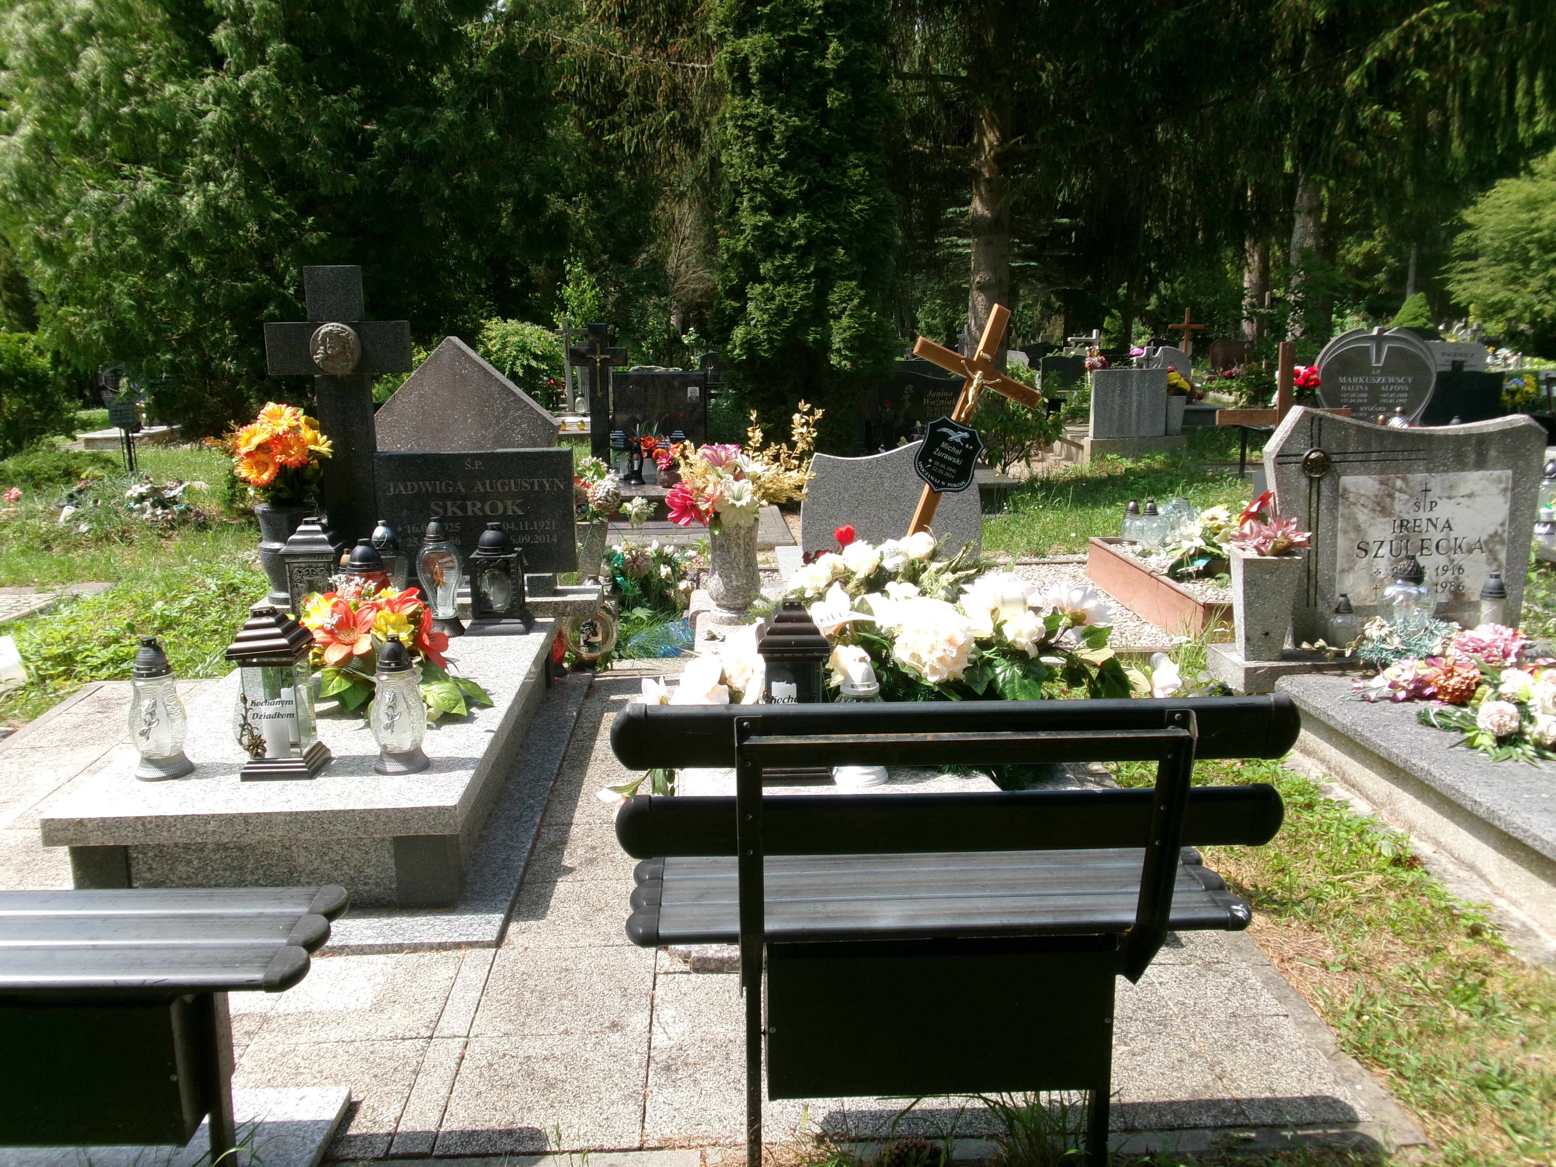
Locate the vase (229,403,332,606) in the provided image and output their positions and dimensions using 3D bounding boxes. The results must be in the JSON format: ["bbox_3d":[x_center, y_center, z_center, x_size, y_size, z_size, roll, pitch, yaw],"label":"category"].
[{"bbox_3d":[-1.830,-0.301,4.736,0.371,0.741,0.324,-1,12,-3],"label":"vase"}]

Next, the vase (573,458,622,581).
[{"bbox_3d":[-0.853,-0.304,5.887,0.220,0.570,0.200,-1,11,-3],"label":"vase"}]

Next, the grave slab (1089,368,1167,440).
[{"bbox_3d":[3.503,-1.790,12.537,0.736,0.676,0.149,-1,12,-3],"label":"grave slab"}]

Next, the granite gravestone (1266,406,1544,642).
[{"bbox_3d":[2.341,-0.216,4.718,1.025,0.897,0.076,-2,9,-2],"label":"granite gravestone"}]

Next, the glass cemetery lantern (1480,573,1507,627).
[{"bbox_3d":[2.441,0.086,4.295,0.093,0.242,0.093,-1,12,-3],"label":"glass cemetery lantern"}]

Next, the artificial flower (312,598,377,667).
[{"bbox_3d":[-1.293,0.145,3.754,0.200,0.200,0.100,-3,-8,-11],"label":"artificial flower"}]

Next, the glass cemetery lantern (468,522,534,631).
[{"bbox_3d":[-1.002,-0.026,4.522,0.227,0.385,0.203,-1,12,-3],"label":"glass cemetery lantern"}]

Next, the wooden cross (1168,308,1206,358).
[{"bbox_3d":[6.565,-3.623,20.216,0.600,1.524,0.090,-1,12,-3],"label":"wooden cross"}]

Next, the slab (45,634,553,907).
[{"bbox_3d":[-1.299,0.476,3.984,0.980,0.274,2.015,-1,11,-3],"label":"slab"}]

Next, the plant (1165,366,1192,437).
[{"bbox_3d":[4.007,-1.828,12.612,0.250,0.682,0.236,-1,12,-3],"label":"plant"}]

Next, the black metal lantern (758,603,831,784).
[{"bbox_3d":[0.038,0.243,2.861,0.176,0.421,0.176,-1,12,-3],"label":"black metal lantern"}]

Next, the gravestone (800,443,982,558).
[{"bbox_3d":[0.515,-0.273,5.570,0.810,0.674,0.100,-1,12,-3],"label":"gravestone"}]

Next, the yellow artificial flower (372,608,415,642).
[{"bbox_3d":[-1.169,0.131,3.829,0.135,0.115,0.085,-2,-8,-8],"label":"yellow artificial flower"}]

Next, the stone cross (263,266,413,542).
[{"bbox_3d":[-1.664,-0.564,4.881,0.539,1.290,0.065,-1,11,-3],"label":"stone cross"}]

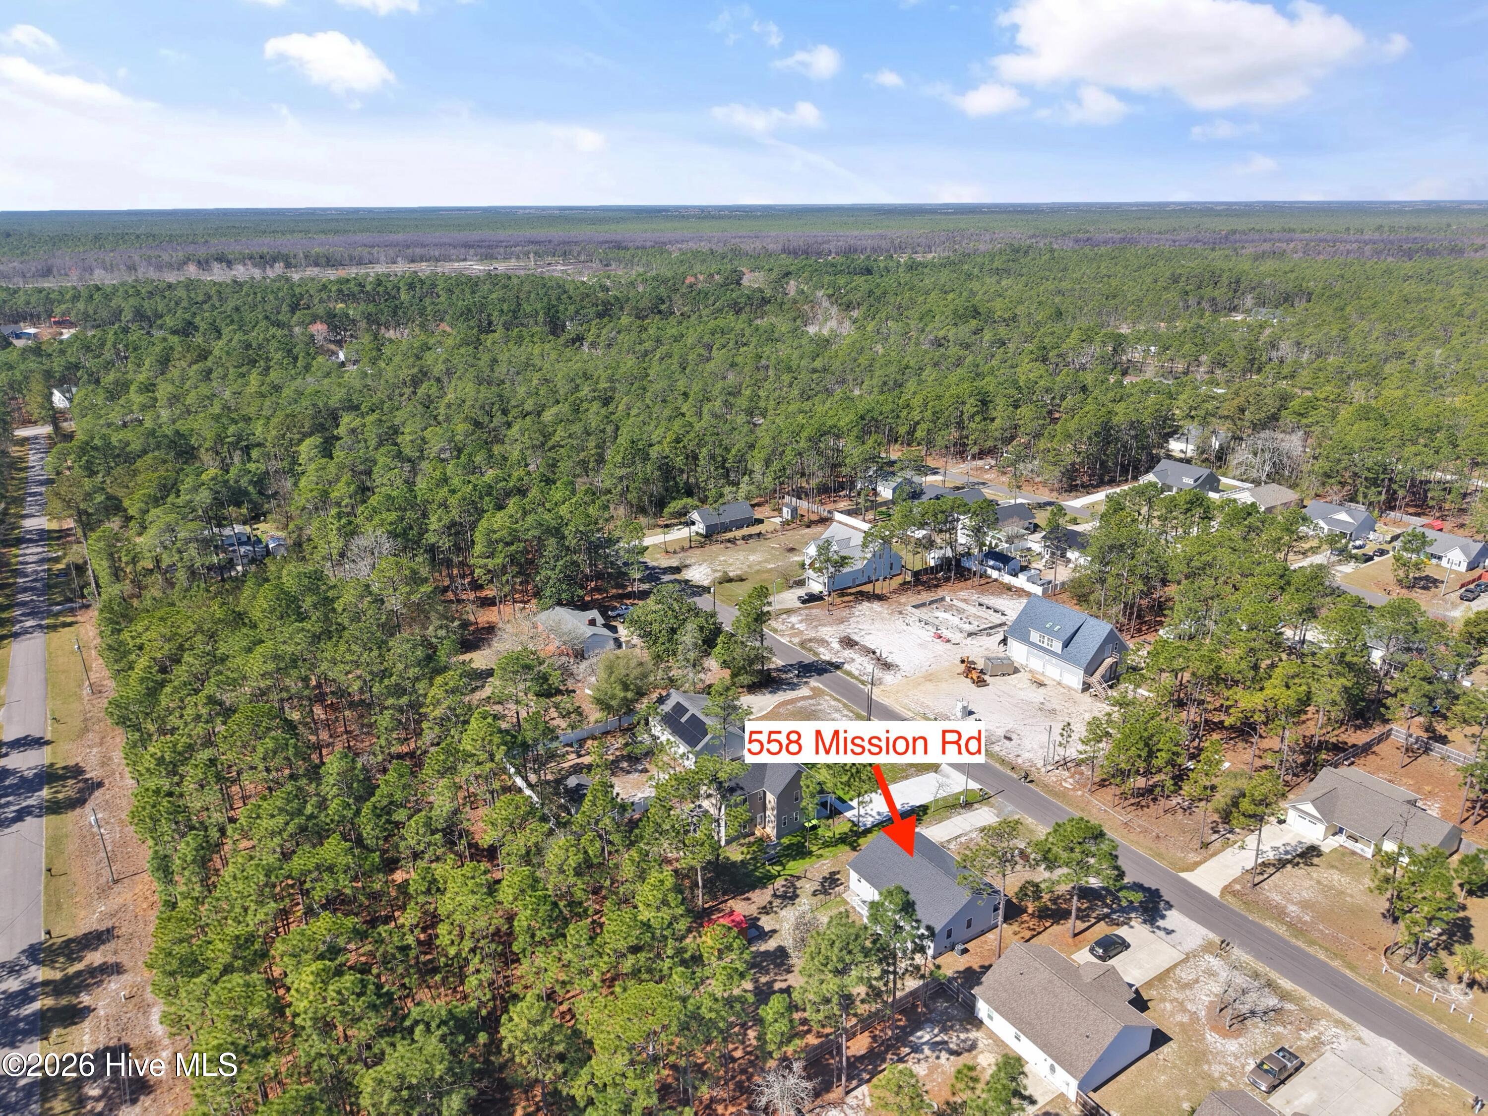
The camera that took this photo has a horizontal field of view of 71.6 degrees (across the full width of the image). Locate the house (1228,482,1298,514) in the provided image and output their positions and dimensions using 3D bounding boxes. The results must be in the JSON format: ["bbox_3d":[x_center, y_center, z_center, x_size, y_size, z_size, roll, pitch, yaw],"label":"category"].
[{"bbox_3d":[131.997,-15.214,261.437,15.820,5.410,11.500,-12,22,-31],"label":"house"}]

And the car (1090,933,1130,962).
[{"bbox_3d":[38.392,40.628,108.040,4.300,1.470,1.740,-12,22,-31],"label":"car"}]

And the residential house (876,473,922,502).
[{"bbox_3d":[41.872,-19.956,277.196,12.190,5.310,8.260,-12,22,-31],"label":"residential house"}]

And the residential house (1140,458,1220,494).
[{"bbox_3d":[117.817,-21.613,278.281,16.320,6.680,14.450,-12,22,-31],"label":"residential house"}]

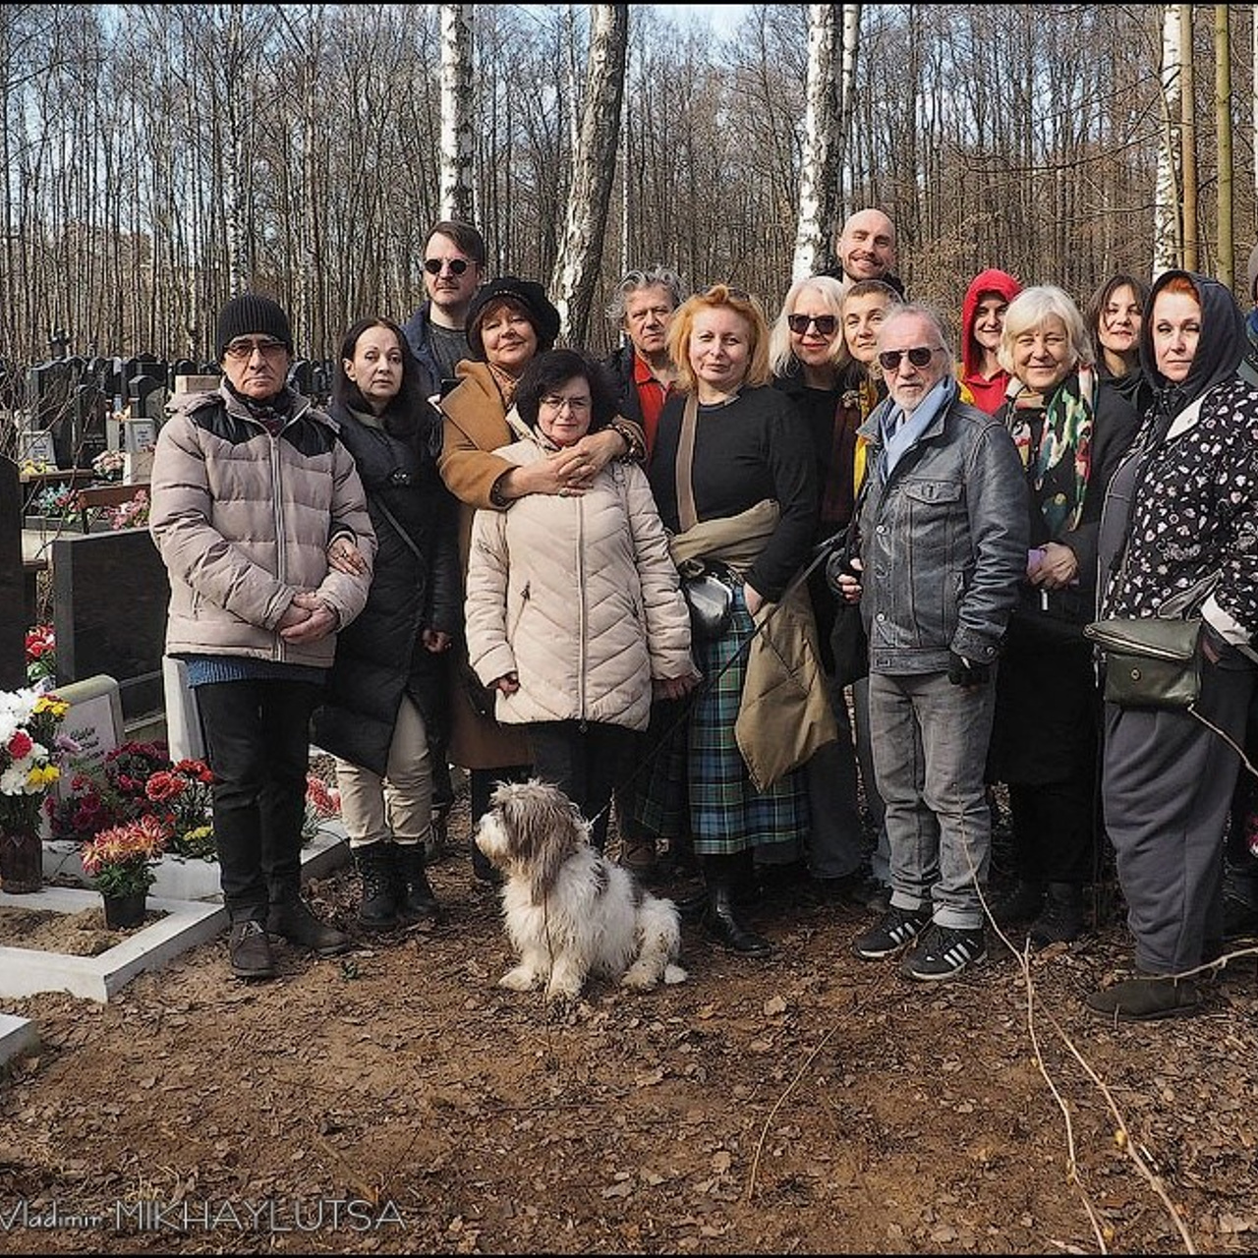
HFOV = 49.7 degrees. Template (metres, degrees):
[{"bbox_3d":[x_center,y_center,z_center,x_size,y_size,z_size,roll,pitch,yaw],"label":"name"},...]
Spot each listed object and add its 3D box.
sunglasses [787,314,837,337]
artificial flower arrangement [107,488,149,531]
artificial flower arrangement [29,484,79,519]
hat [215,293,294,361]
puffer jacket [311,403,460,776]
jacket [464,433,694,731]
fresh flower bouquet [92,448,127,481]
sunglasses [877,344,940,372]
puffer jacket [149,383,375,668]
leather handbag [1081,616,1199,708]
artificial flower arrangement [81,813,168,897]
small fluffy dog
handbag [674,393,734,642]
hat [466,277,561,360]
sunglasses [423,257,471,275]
[{"bbox_3d":[0.516,-0.856,3.820,0.145,0.056,0.140,1,7,12],"label":"sunglasses"},{"bbox_3d":[-3.131,-0.748,8.500,0.290,0.280,0.270,-2,5,-17],"label":"artificial flower arrangement"},{"bbox_3d":[-3.817,-0.851,9.000,0.320,0.230,0.280,-2,5,-17],"label":"artificial flower arrangement"},{"bbox_3d":[-0.940,-0.760,3.400,0.198,0.175,0.220,-1,5,-14],"label":"hat"},{"bbox_3d":[-0.654,-0.103,3.680,0.440,0.980,0.360,-2,7,-14],"label":"puffer jacket"},{"bbox_3d":[-0.128,-0.128,3.500,0.590,0.790,0.320,0,5,-3],"label":"jacket"},{"bbox_3d":[-4.027,-1.274,10.500,0.275,0.245,0.250,-1,7,-6],"label":"fresh flower bouquet"},{"bbox_3d":[0.698,-0.650,3.331,0.145,0.050,0.145,3,6,27],"label":"sunglasses"},{"bbox_3d":[-0.926,-0.266,3.450,0.550,0.690,0.360,-1,7,-13],"label":"puffer jacket"},{"bbox_3d":[1.152,0.076,3.050,0.250,0.205,0.100,3,7,23],"label":"leather handbag"},{"bbox_3d":[-1.360,0.609,3.650,0.235,0.215,0.210,-2,5,-17],"label":"artificial flower arrangement"},{"bbox_3d":[-0.118,0.627,3.300,0.480,0.490,0.280,-2,7,-16],"label":"small fluffy dog"},{"bbox_3d":[0.189,-0.288,3.500,0.180,0.640,0.170,-1,5,-7],"label":"handbag"},{"bbox_3d":[-0.322,-0.861,3.780,0.260,0.215,0.260,-4,5,4],"label":"hat"},{"bbox_3d":[-0.548,-1.089,4.080,0.140,0.050,0.140,1,7,12],"label":"sunglasses"}]

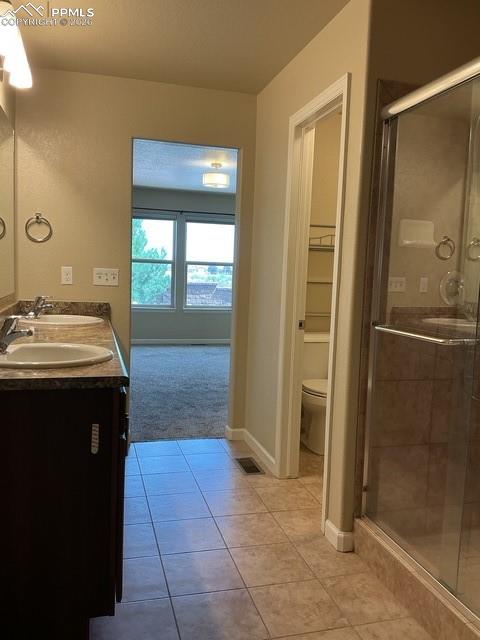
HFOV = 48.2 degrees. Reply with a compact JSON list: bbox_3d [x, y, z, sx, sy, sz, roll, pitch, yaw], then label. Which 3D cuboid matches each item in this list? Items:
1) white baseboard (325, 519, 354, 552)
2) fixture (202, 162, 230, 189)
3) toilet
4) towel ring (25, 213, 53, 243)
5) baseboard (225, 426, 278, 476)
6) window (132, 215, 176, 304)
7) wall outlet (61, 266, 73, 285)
[{"bbox_3d":[0.469,1.002,2.494,0.072,0.088,0.145,0,6,-16],"label":"white baseboard"},{"bbox_3d":[-0.276,-1.670,6.231,0.316,0.280,0.316,2,6,0],"label":"fixture"},{"bbox_3d":[0.617,0.523,3.889,0.450,0.770,0.710,0,6,-16],"label":"toilet"},{"bbox_3d":[-1.269,-0.581,3.385,0.160,0.184,0.060,0,6,-16],"label":"towel ring"},{"bbox_3d":[0.067,0.876,3.626,0.130,0.085,0.775,0,6,-16],"label":"baseboard"},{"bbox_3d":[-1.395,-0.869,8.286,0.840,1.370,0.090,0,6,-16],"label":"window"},{"bbox_3d":[-1.124,-0.287,3.483,0.071,0.115,0.010,0,6,-16],"label":"wall outlet"}]

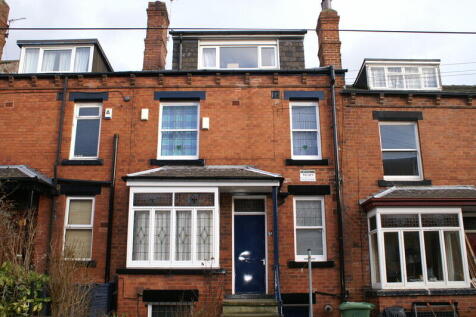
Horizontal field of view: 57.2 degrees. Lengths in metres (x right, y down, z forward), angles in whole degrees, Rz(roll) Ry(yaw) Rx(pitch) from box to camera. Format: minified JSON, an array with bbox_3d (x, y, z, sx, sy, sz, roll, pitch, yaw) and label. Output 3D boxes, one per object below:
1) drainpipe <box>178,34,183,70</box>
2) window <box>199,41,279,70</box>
[{"bbox_3d":[-1.622,-2.986,12.399,0.080,1.117,0.085,0,-13,1],"label":"drainpipe"},{"bbox_3d":[0.027,-3.053,12.871,2.396,0.928,0.150,0,-12,0],"label":"window"}]

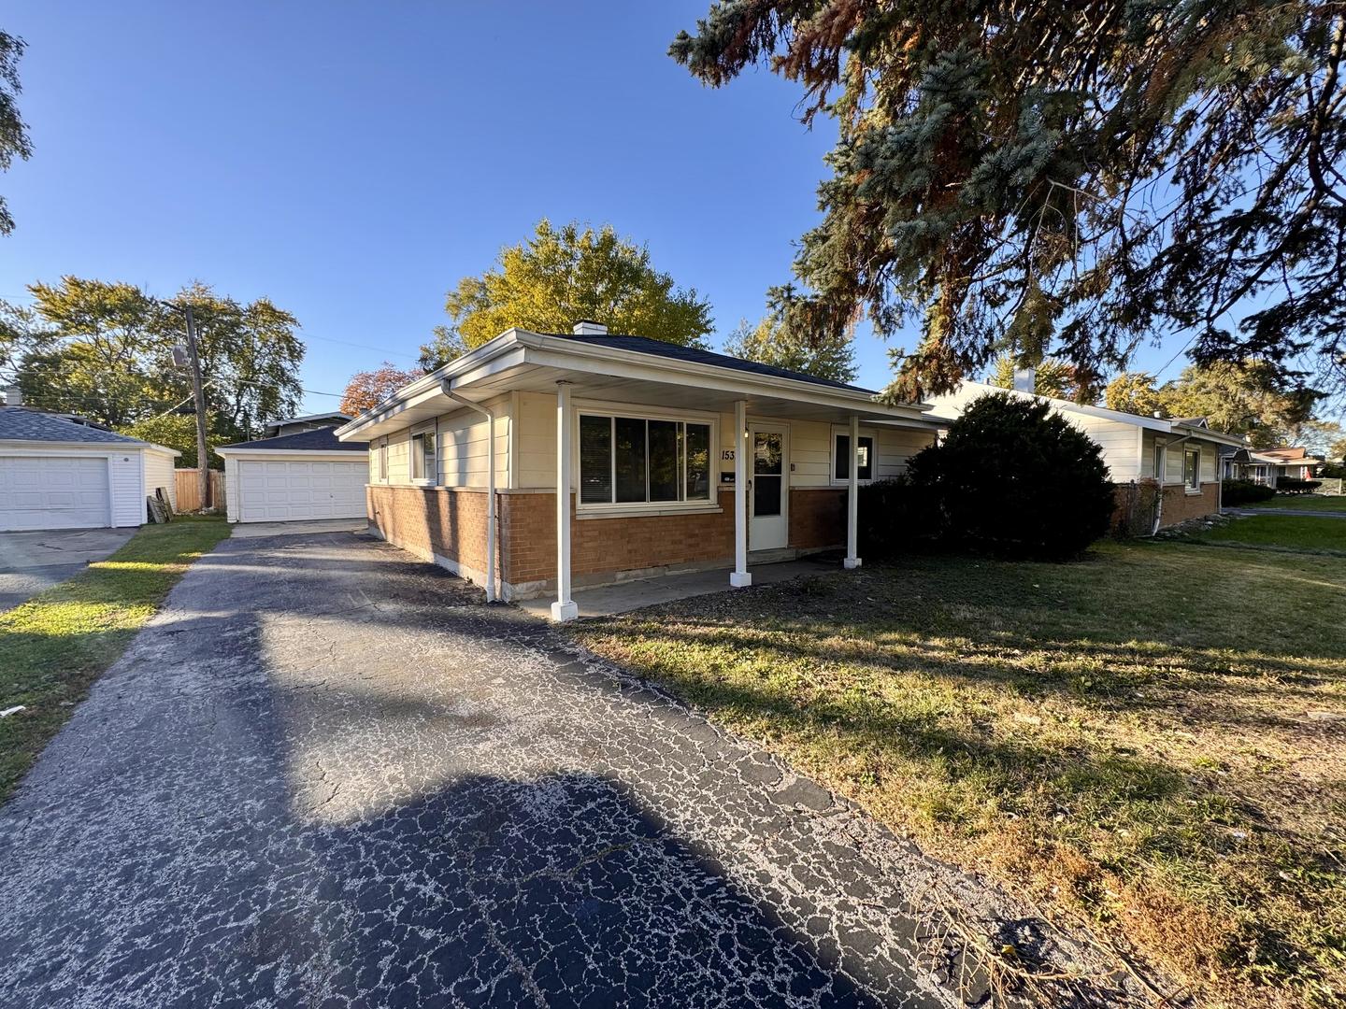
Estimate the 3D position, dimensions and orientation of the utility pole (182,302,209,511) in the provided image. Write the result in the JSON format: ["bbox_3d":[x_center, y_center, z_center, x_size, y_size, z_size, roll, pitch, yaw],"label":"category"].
[{"bbox_3d":[-20.769,-4.223,23.791,0.380,8.877,0.380,-4,3,-37],"label":"utility pole"}]

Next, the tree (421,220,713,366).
[{"bbox_3d":[-4.957,-6.631,25.687,13.600,13.762,13.600,-2,3,-37],"label":"tree"}]

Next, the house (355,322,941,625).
[{"bbox_3d":[-1.251,-1.542,12.562,9.780,4.720,12.750,-2,3,-37],"label":"house"}]

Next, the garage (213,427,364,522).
[{"bbox_3d":[-13.369,-1.364,21.223,6.480,3.540,6.550,-2,3,-37],"label":"garage"}]

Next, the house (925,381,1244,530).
[{"bbox_3d":[11.628,-1.540,17.983,9.300,4.080,9.050,-2,3,-37],"label":"house"}]

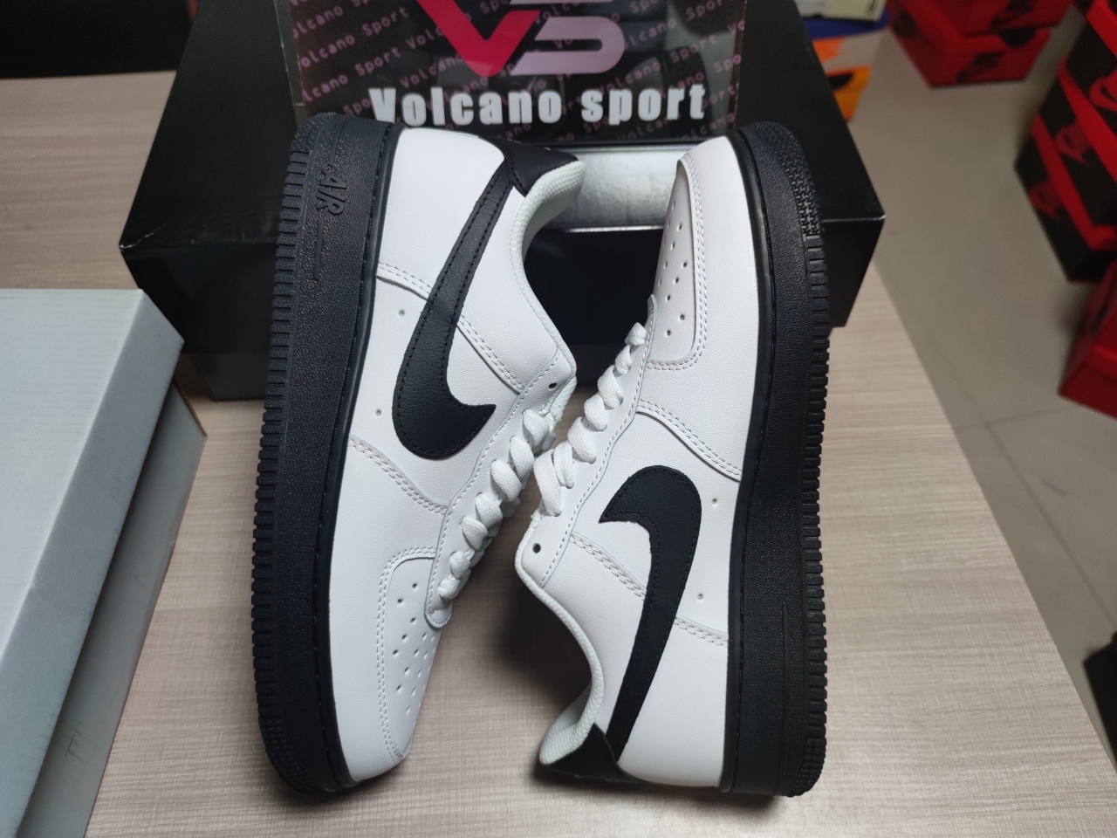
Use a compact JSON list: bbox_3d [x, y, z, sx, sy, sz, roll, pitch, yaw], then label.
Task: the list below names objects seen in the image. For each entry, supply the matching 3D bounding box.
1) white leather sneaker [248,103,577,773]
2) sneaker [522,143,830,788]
[{"bbox_3d":[-0.051,0.018,0.331,0.115,0.103,0.286,2,90,0],"label":"white leather sneaker"},{"bbox_3d":[0.042,0.019,0.341,0.121,0.103,0.286,-1,90,0],"label":"sneaker"}]

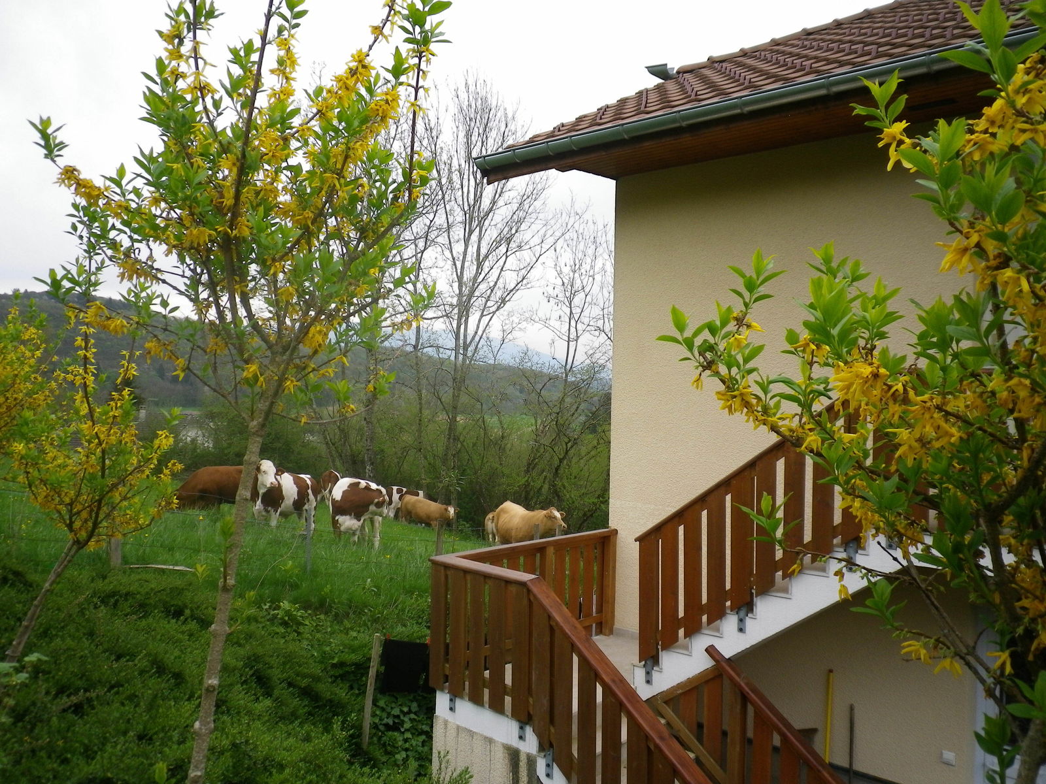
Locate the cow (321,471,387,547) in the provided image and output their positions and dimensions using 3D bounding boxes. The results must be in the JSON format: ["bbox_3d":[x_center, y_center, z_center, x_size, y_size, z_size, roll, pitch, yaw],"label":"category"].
[{"bbox_3d":[-3.462,2.539,17.700,0.730,1.420,2.050,2,-1,-45],"label":"cow"}]

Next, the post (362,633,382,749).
[{"bbox_3d":[-1.344,2.647,7.500,0.060,1.050,0.060,6,-1,-17],"label":"post"}]

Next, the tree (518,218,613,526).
[{"bbox_3d":[1.448,-0.624,27.500,3.300,10.100,3.300,1,-1,0],"label":"tree"}]

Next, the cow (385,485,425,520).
[{"bbox_3d":[-3.730,3.840,28.500,2.200,1.400,0.700,1,-1,22],"label":"cow"}]

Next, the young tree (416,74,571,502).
[{"bbox_3d":[-1.087,-3.405,30.000,5.700,15.600,5.500,1,-1,0],"label":"young tree"}]

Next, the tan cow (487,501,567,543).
[{"bbox_3d":[0.154,3.205,18.800,0.770,1.420,2.250,2,-1,-43],"label":"tan cow"}]

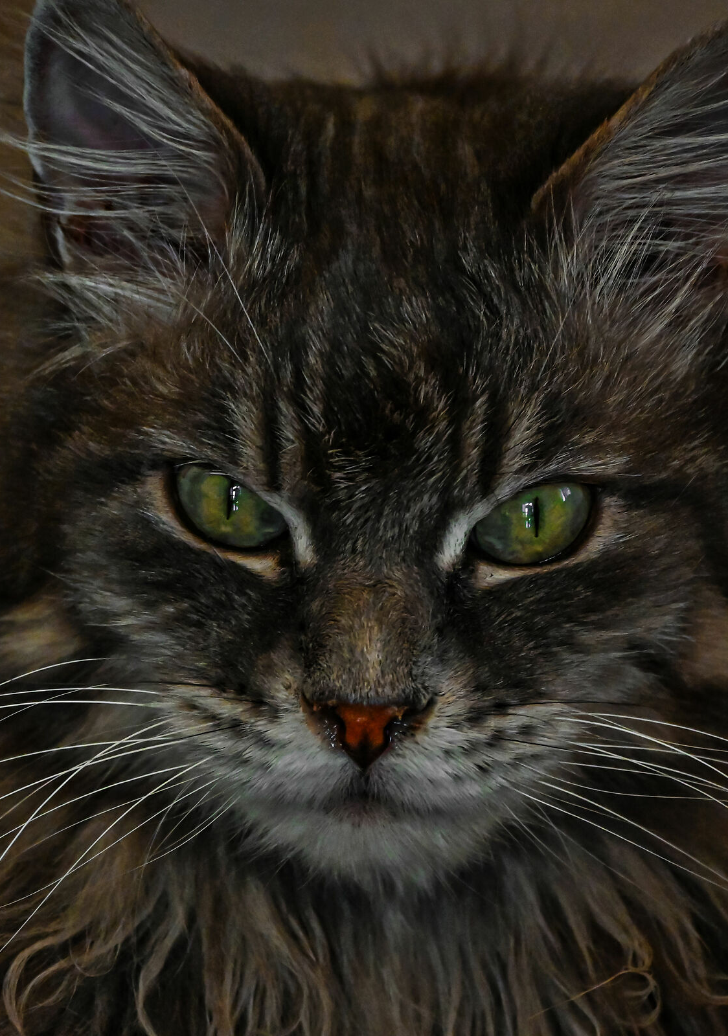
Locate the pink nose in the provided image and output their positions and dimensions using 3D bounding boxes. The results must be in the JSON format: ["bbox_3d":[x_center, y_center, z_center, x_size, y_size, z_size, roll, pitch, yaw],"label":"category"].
[{"bbox_3d":[-0.001,0.031,2.275,0.014,0.010,0.009,4,6,1],"label":"pink nose"}]

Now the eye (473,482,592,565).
[{"bbox_3d":[0.024,0.001,2.303,0.017,0.012,0.011,3,6,-4],"label":"eye"}]

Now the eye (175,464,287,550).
[{"bbox_3d":[-0.019,-0.002,2.303,0.017,0.012,0.011,4,6,3],"label":"eye"}]

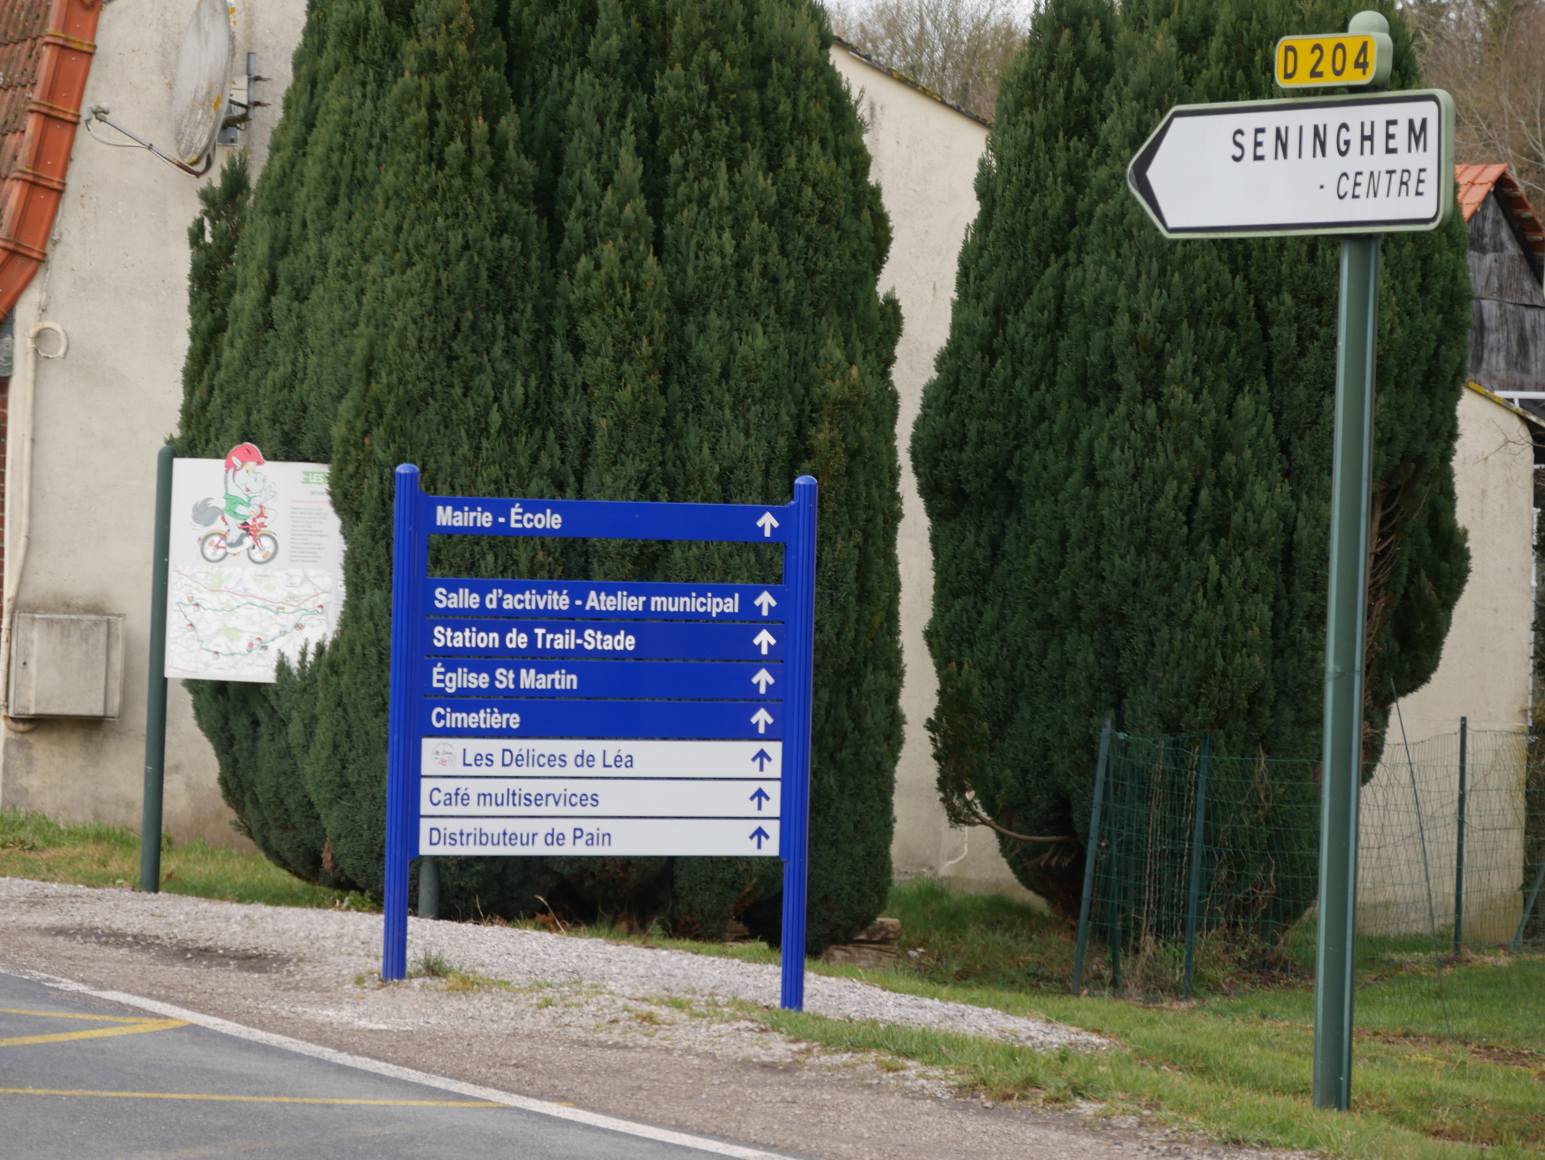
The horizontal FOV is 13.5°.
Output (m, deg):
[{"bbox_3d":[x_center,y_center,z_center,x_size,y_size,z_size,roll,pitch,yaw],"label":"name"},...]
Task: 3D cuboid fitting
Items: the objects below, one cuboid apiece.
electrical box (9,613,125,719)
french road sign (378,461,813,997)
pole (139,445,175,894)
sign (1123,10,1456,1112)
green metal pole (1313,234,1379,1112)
[{"bbox_3d":[-3.355,0.408,31.000,0.500,0.500,0.200,2,0,14],"label":"electrical box"},{"bbox_3d":[-0.558,0.530,21.490,1.525,1.785,0.085,1,0,-26],"label":"french road sign"},{"bbox_3d":[-2.598,0.381,27.600,0.076,1.890,0.076,2,0,0],"label":"pole"},{"bbox_3d":[1.467,-0.067,19.500,0.180,3.240,1.580,2,0,-32],"label":"sign"},{"bbox_3d":[1.694,0.188,19.200,0.114,2.750,0.114,2,0,0],"label":"green metal pole"}]

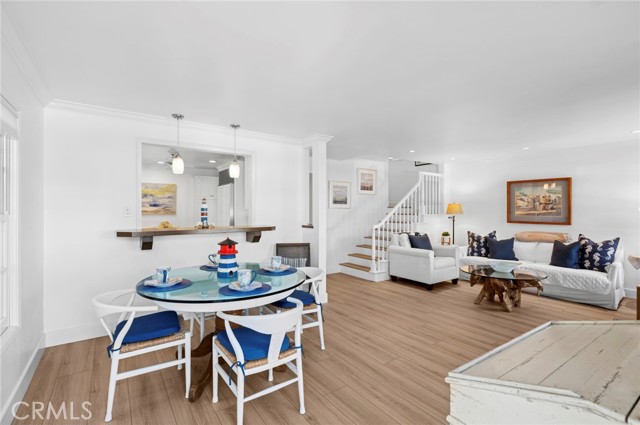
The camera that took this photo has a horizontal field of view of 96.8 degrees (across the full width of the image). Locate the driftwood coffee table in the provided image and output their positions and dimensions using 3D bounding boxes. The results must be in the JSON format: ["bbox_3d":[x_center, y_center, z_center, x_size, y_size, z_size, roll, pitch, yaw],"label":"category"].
[{"bbox_3d":[2.570,1.065,4.030,1.040,0.450,1.040,0,0,-37],"label":"driftwood coffee table"}]

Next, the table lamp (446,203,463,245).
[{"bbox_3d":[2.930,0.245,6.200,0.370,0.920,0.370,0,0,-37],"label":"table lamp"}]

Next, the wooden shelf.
[{"bbox_3d":[-1.381,0.305,3.511,1.820,0.195,0.320,0,0,-37],"label":"wooden shelf"}]

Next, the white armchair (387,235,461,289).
[{"bbox_3d":[1.974,0.877,5.381,0.880,0.870,0.910,0,1,-39],"label":"white armchair"}]

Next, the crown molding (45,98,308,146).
[{"bbox_3d":[-1.496,-1.067,3.641,2.950,0.100,0.075,0,1,-36],"label":"crown molding"}]

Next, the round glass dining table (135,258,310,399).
[{"bbox_3d":[-0.774,0.915,2.390,1.310,0.750,1.310,0,0,-37],"label":"round glass dining table"}]

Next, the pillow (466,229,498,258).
[{"bbox_3d":[3.146,0.620,5.500,0.520,0.490,0.170,0,-18,19],"label":"pillow"}]

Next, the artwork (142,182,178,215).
[{"bbox_3d":[-3.688,-0.293,6.448,0.800,0.715,0.035,0,1,-36],"label":"artwork"}]

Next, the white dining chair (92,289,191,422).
[{"bbox_3d":[-1.237,0.910,2.005,0.540,0.760,0.550,0,0,-34],"label":"white dining chair"}]

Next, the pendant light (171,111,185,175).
[{"bbox_3d":[-1.624,-0.768,3.270,0.140,0.670,0.140,0,1,-36],"label":"pendant light"}]

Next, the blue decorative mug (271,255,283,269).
[{"bbox_3d":[-0.433,0.501,2.780,0.092,0.100,0.125,0,1,-36],"label":"blue decorative mug"}]

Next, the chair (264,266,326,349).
[{"bbox_3d":[-0.275,0.955,2.814,0.540,0.760,0.560,0,1,-34],"label":"chair"}]

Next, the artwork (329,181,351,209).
[{"bbox_3d":[0.454,-0.371,6.050,0.580,0.580,0.040,0,0,-37],"label":"artwork"}]

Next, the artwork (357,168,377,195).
[{"bbox_3d":[1.113,-0.709,6.634,0.620,0.585,0.030,0,1,-36],"label":"artwork"}]

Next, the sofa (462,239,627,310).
[{"bbox_3d":[3.620,0.905,4.851,0.950,0.780,2.150,0,0,-37],"label":"sofa"}]

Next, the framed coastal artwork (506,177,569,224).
[{"bbox_3d":[4.064,-0.196,5.336,0.040,0.840,1.000,0,1,-36],"label":"framed coastal artwork"}]

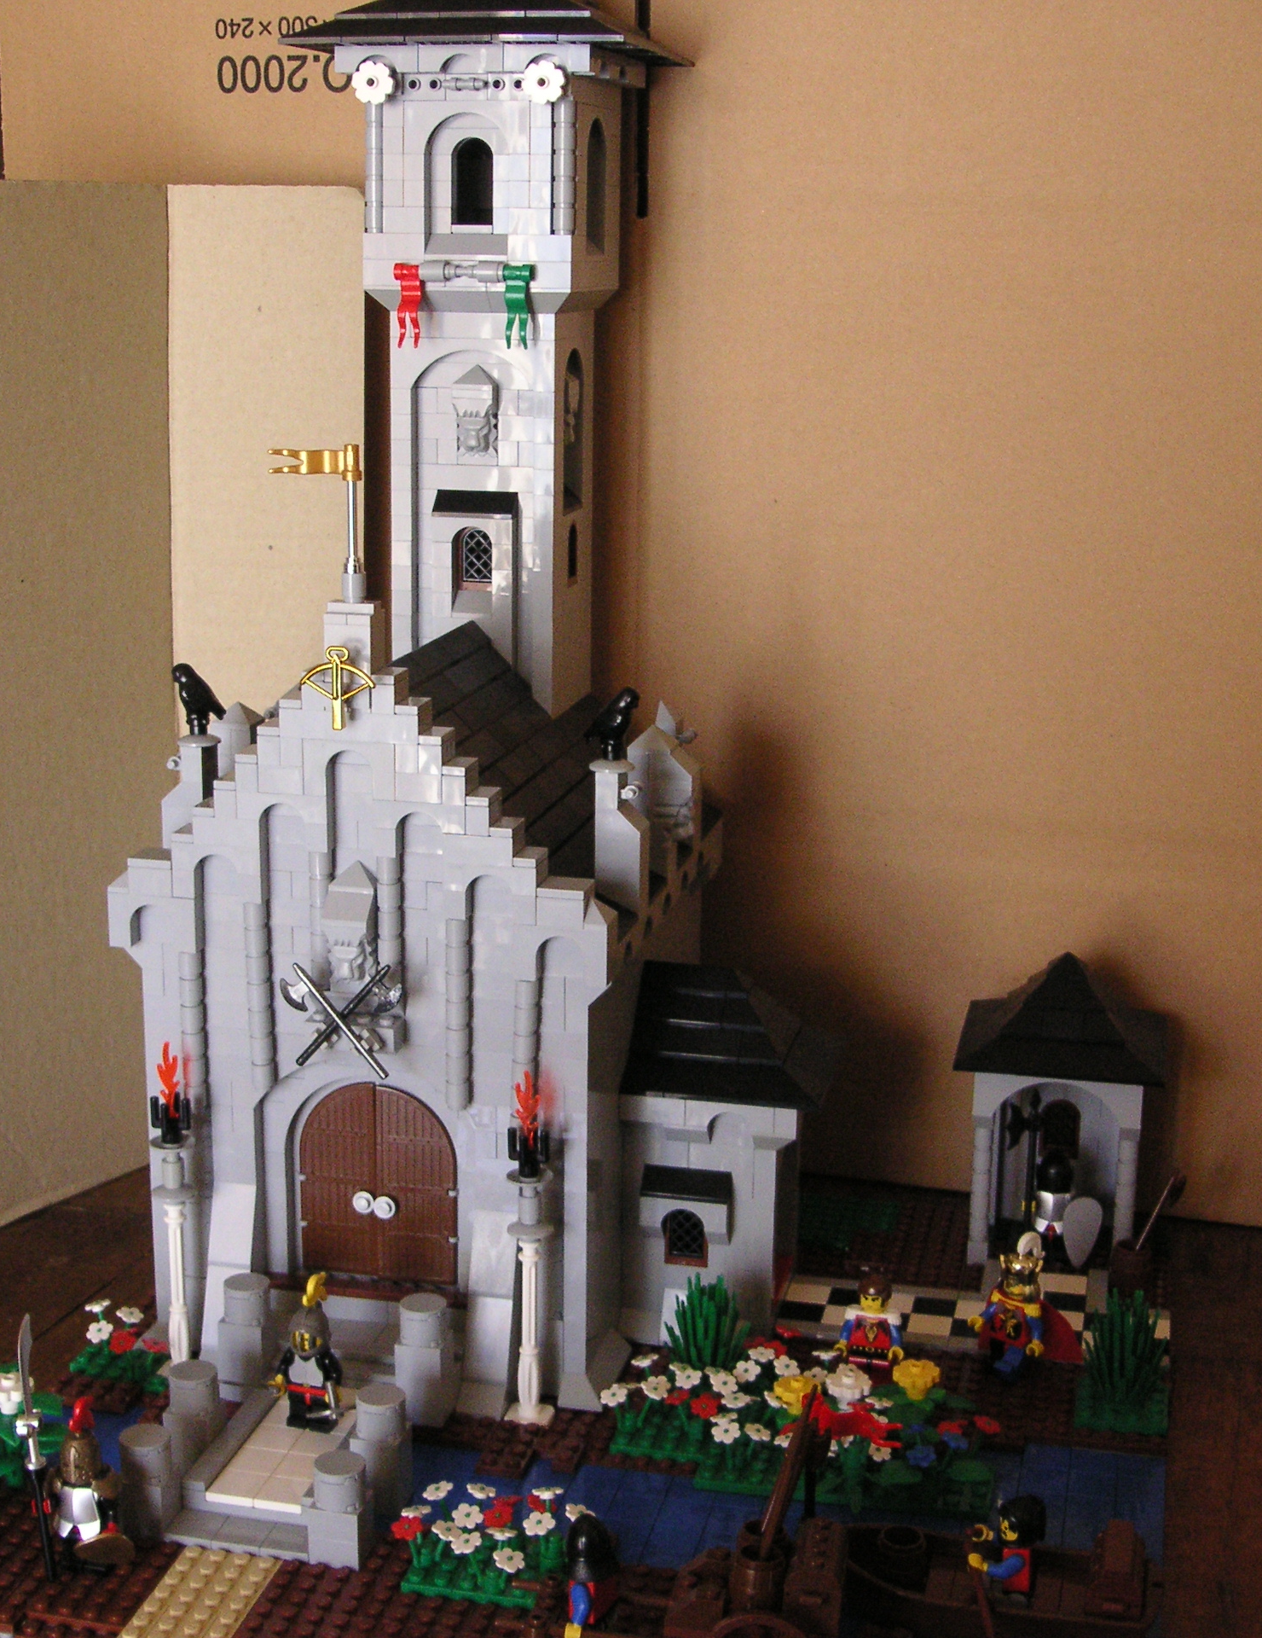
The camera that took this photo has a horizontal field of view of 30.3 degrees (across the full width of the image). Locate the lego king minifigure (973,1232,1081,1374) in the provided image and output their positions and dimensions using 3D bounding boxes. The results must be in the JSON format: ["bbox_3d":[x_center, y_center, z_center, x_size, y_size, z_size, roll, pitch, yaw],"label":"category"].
[{"bbox_3d":[0.139,0.173,0.827,0.035,0.053,0.022,9,16,31],"label":"lego king minifigure"}]

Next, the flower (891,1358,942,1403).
[{"bbox_3d":[0.099,0.194,0.803,0.016,0.011,0.016,4,14,12],"label":"flower"}]

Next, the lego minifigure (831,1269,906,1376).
[{"bbox_3d":[0.084,0.180,0.818,0.024,0.043,0.014,4,14,12],"label":"lego minifigure"}]

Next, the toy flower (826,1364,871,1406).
[{"bbox_3d":[0.075,0.196,0.798,0.016,0.011,0.016,4,14,12],"label":"toy flower"}]

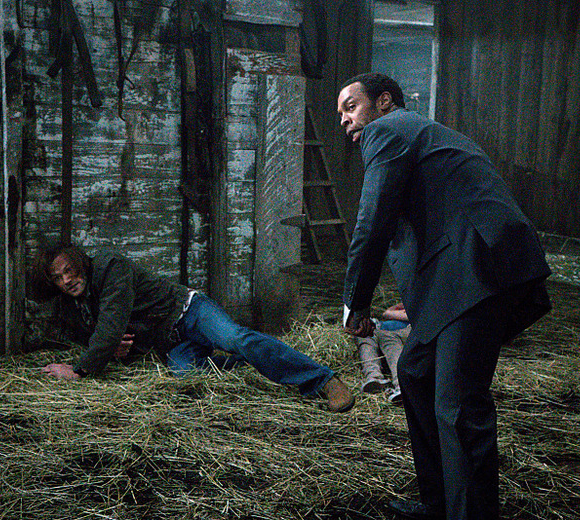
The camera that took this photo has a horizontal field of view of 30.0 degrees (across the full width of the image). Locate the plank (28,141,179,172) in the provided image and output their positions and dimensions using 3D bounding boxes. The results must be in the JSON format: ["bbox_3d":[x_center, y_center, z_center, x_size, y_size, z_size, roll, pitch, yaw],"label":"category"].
[{"bbox_3d":[-1.076,-0.589,6.315,1.000,0.190,0.030,-4,9,-35],"label":"plank"}]

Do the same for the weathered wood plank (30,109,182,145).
[{"bbox_3d":[-1.062,-0.779,6.298,0.990,0.200,0.030,-4,9,-35],"label":"weathered wood plank"}]

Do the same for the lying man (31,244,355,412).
[{"bbox_3d":[-0.464,0.278,5.249,1.800,0.597,0.758,5,9,28],"label":"lying man"}]

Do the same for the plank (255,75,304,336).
[{"bbox_3d":[-0.072,-0.352,6.928,0.360,1.650,0.035,-4,9,-35],"label":"plank"}]

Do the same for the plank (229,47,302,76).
[{"bbox_3d":[-0.159,-1.231,6.771,0.580,0.150,0.030,-4,9,-35],"label":"plank"}]

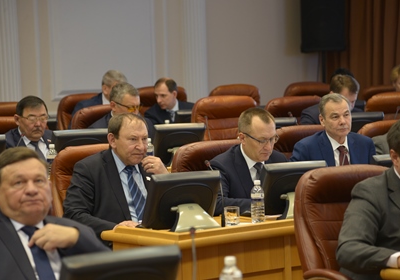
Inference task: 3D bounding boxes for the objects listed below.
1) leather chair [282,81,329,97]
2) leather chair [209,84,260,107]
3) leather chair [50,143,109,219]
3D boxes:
[{"bbox_3d":[0.967,0.116,11.305,0.640,1.130,0.680,-3,6,-12],"label":"leather chair"},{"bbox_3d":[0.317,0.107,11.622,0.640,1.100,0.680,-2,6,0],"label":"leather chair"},{"bbox_3d":[-0.390,0.580,6.940,0.640,1.100,0.680,-6,7,-33],"label":"leather chair"}]

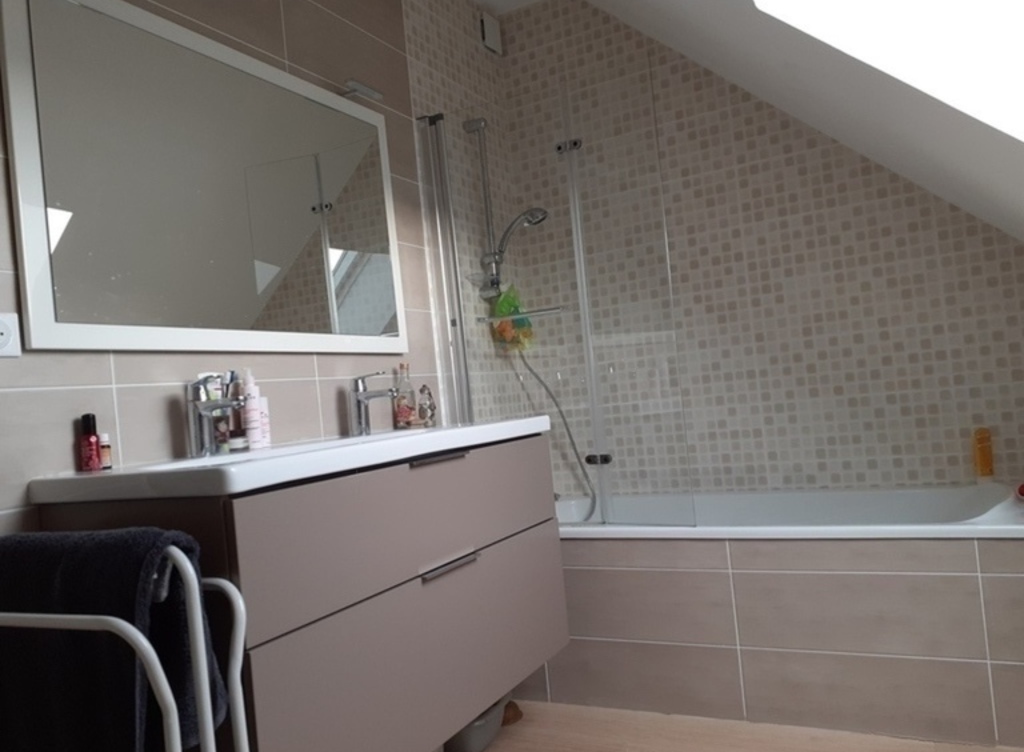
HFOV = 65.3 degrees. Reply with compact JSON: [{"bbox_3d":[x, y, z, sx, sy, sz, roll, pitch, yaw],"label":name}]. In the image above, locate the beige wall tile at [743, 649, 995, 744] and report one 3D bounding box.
[{"bbox_3d":[0.900,0.819,2.066,0.593,0.199,0.013,-6,-2,27],"label":"beige wall tile"}]

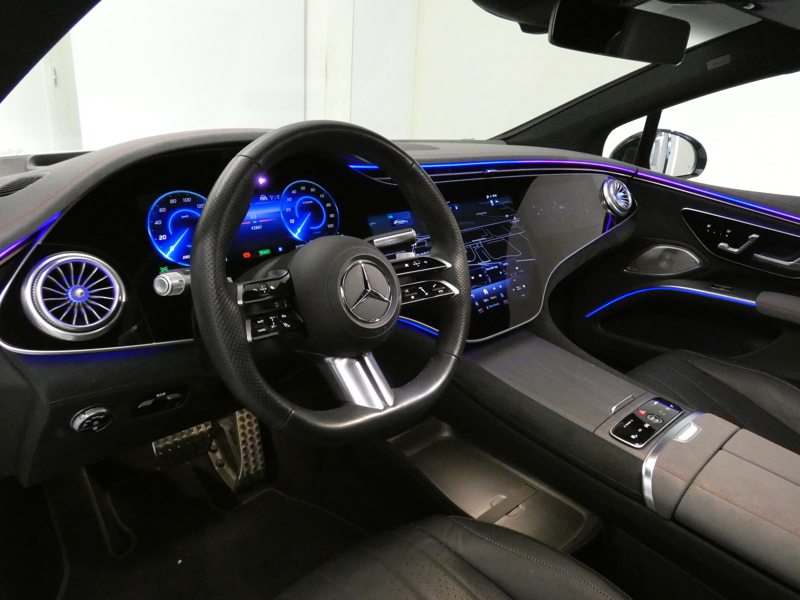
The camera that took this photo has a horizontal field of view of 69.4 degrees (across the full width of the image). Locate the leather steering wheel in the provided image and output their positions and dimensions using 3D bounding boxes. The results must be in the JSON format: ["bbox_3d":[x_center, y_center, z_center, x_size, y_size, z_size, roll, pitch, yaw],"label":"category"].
[{"bbox_3d":[-0.060,-0.021,0.665,0.372,0.362,0.090,-12,1,-42],"label":"leather steering wheel"}]

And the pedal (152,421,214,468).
[{"bbox_3d":[-0.392,0.264,1.057,0.111,0.058,0.030,-13,-4,-41],"label":"pedal"}]

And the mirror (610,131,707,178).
[{"bbox_3d":[0.727,-0.421,1.661,0.235,0.155,0.130,-6,18,-25],"label":"mirror"}]

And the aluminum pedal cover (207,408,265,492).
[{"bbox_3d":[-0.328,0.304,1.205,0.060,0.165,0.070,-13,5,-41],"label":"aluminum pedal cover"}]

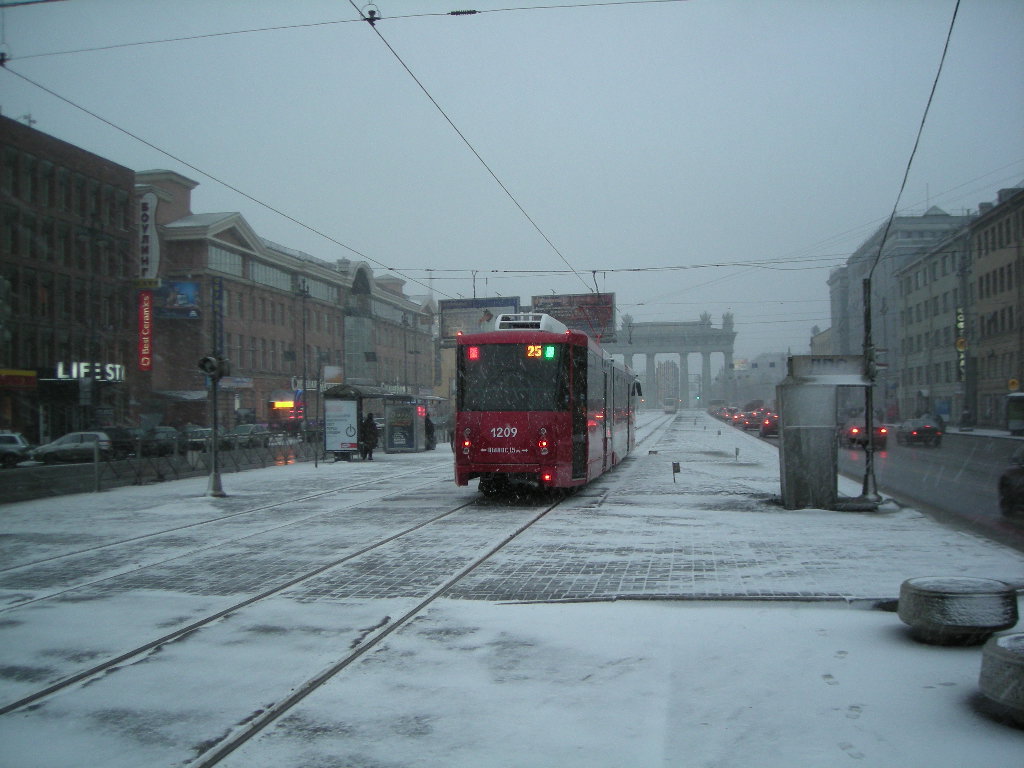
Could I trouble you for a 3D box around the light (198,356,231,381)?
[{"bbox_3d":[-6.089,-0.314,21.200,0.570,0.480,0.400,-1,-1,15],"label":"light"}]

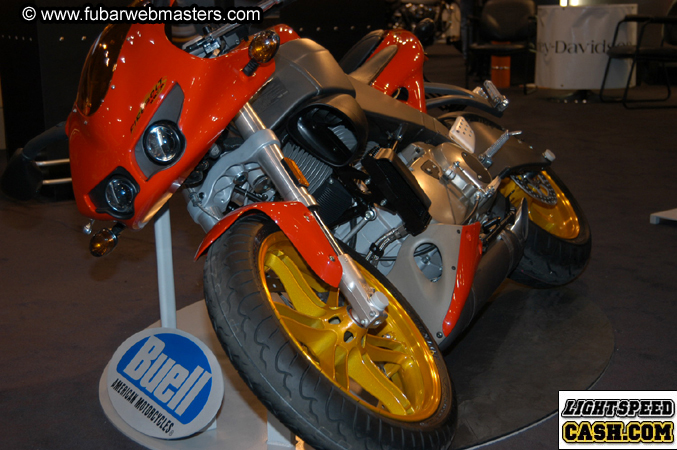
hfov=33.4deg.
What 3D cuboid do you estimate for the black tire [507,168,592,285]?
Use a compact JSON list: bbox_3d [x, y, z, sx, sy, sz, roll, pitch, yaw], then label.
[{"bbox_3d":[0.497,-0.080,3.386,0.630,0.180,0.630,46,26,7],"label":"black tire"}]

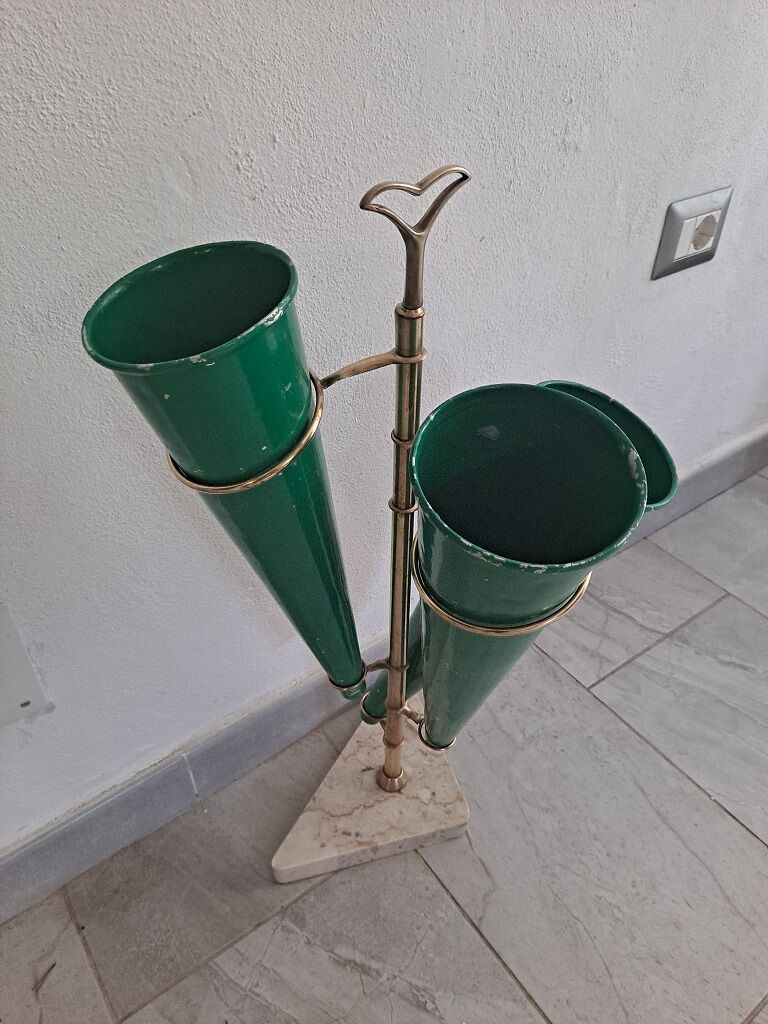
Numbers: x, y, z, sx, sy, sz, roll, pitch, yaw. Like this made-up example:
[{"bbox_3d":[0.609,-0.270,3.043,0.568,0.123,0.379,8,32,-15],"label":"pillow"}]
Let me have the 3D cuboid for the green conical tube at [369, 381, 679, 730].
[{"bbox_3d":[0.068,0.083,0.639,0.118,0.416,0.118,-13,58,-37],"label":"green conical tube"}]

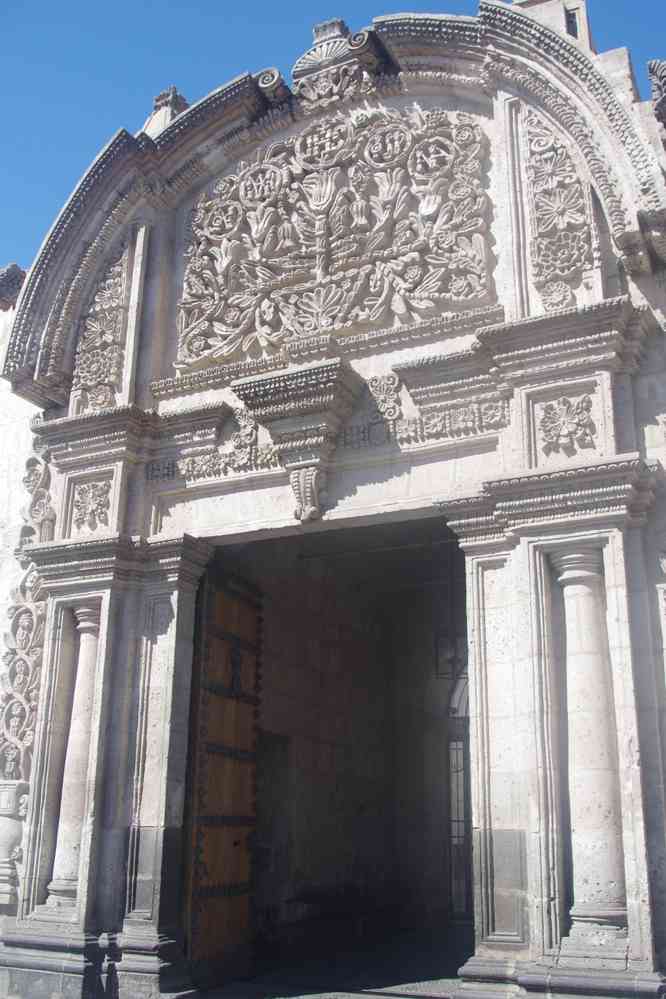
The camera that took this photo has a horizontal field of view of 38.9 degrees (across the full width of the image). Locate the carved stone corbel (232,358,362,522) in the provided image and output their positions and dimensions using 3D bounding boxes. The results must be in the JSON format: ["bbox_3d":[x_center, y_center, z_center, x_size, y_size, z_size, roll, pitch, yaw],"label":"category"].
[{"bbox_3d":[-0.301,-0.444,7.861,1.049,1.181,0.449,-8,-19,27],"label":"carved stone corbel"}]

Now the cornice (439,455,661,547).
[{"bbox_3d":[1.438,0.079,6.723,1.597,0.376,0.587,-8,-19,27],"label":"cornice"}]

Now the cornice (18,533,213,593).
[{"bbox_3d":[-2.009,0.591,8.505,1.610,0.370,0.587,-8,-19,27],"label":"cornice"}]

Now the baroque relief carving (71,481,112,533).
[{"bbox_3d":[-2.255,0.057,8.769,0.436,0.469,0.092,-8,-19,27],"label":"baroque relief carving"}]

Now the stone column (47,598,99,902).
[{"bbox_3d":[-2.170,2.168,8.325,0.449,2.561,0.403,-8,-19,27],"label":"stone column"}]

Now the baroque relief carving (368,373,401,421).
[{"bbox_3d":[0.433,-0.845,7.769,0.304,0.436,0.112,-8,-19,27],"label":"baroque relief carving"}]

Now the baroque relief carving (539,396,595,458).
[{"bbox_3d":[1.666,-0.522,6.741,0.416,0.436,0.092,-8,-19,27],"label":"baroque relief carving"}]

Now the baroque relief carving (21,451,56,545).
[{"bbox_3d":[-2.894,-0.026,9.301,0.442,0.904,0.264,-8,-19,27],"label":"baroque relief carving"}]

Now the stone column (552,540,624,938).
[{"bbox_3d":[1.748,1.582,6.301,0.449,2.554,0.403,-8,-19,27],"label":"stone column"}]

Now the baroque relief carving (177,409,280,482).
[{"bbox_3d":[-0.935,-0.492,8.431,1.096,0.634,0.112,-8,-19,27],"label":"baroque relief carving"}]

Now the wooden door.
[{"bbox_3d":[-1.019,2.508,8.796,0.099,3.465,1.089,-7,-18,24],"label":"wooden door"}]

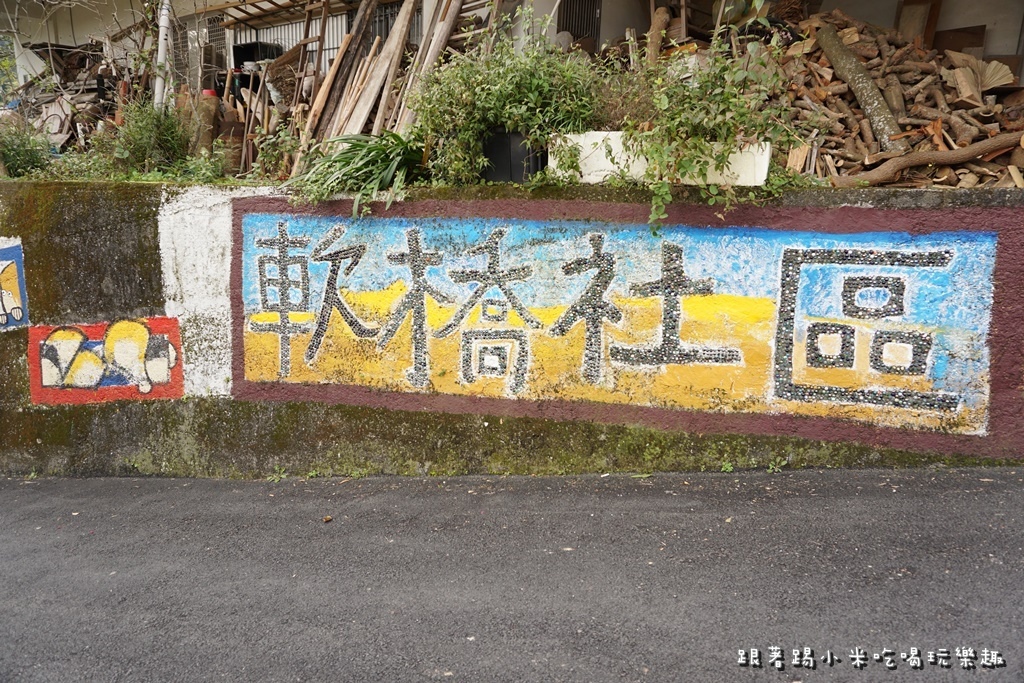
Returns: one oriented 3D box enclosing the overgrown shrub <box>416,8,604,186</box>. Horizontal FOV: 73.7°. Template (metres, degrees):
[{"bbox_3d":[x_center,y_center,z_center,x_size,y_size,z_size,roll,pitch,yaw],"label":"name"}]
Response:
[{"bbox_3d":[-0.054,-1.387,3.902,1.025,0.911,0.800,2,12,0],"label":"overgrown shrub"}]

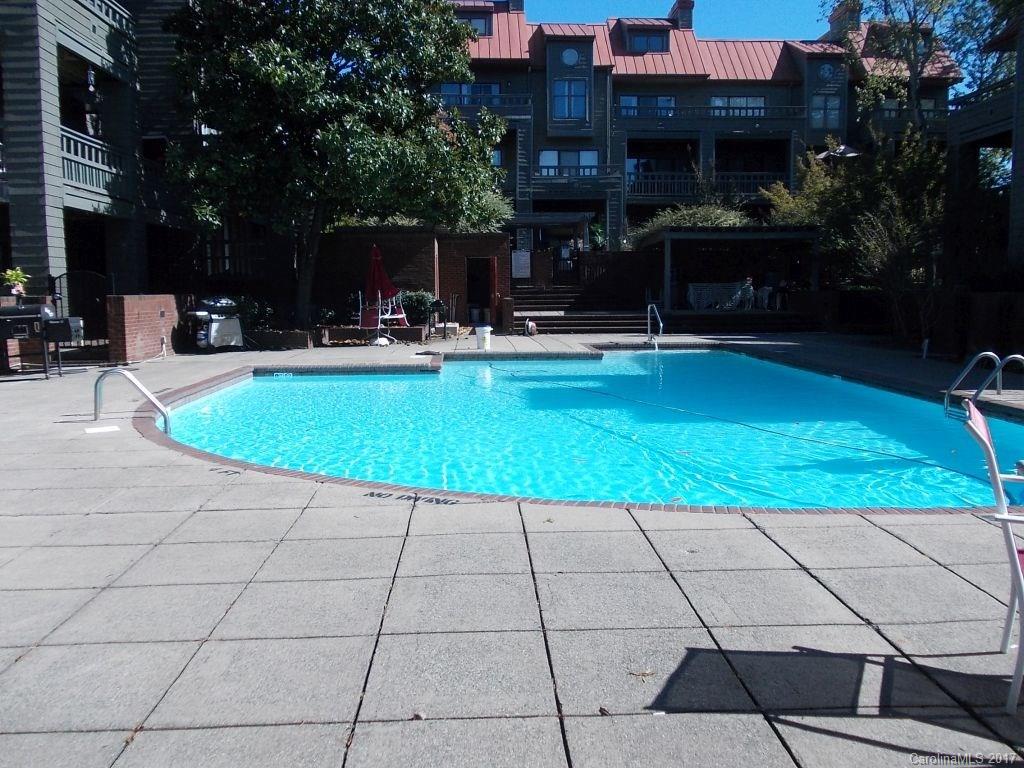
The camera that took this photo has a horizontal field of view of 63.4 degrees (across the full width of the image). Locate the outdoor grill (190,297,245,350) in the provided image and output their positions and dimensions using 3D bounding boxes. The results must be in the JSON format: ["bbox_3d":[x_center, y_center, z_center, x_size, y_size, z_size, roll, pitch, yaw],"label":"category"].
[{"bbox_3d":[-6.206,-1.259,17.425,1.020,1.110,0.560,-7,10,-43],"label":"outdoor grill"}]

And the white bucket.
[{"bbox_3d":[-0.575,-0.943,17.043,0.310,0.470,0.310,-1,7,0],"label":"white bucket"}]

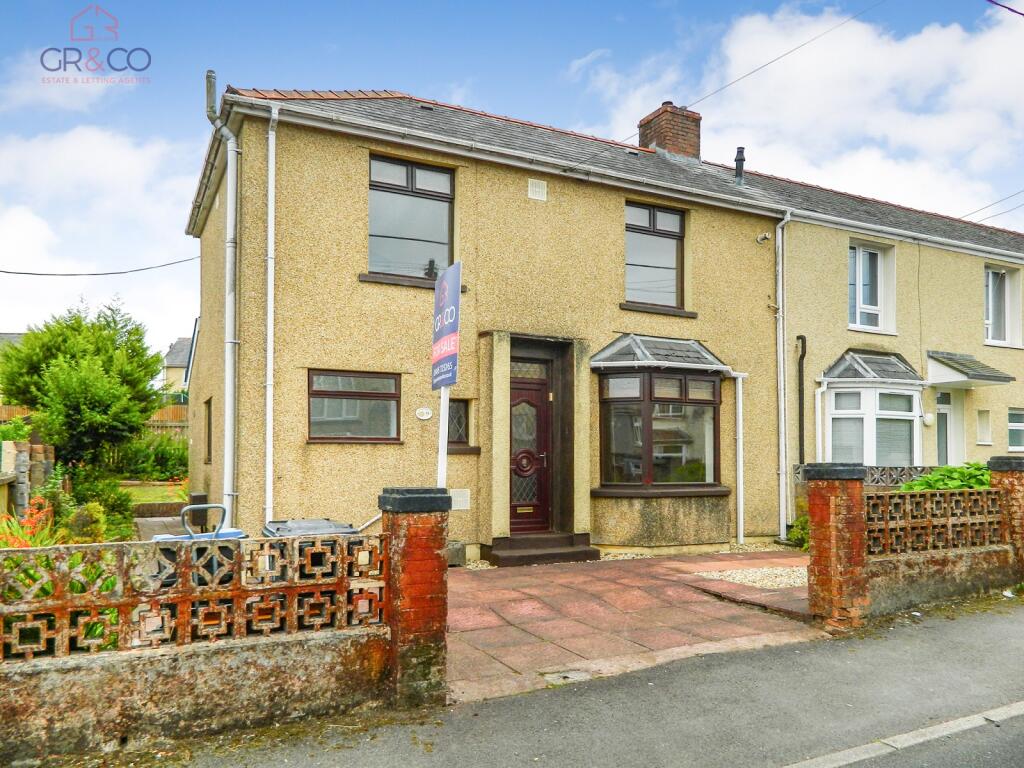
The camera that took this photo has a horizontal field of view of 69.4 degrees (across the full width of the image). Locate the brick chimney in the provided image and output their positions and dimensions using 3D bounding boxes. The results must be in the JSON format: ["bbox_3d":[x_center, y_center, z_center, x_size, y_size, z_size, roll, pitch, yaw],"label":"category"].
[{"bbox_3d":[3.225,-5.048,15.136,0.935,1.174,0.840,2,-4,-27],"label":"brick chimney"}]

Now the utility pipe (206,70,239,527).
[{"bbox_3d":[-3.257,-0.787,8.234,0.340,5.490,0.120,2,-4,-27],"label":"utility pipe"}]

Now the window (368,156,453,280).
[{"bbox_3d":[-1.294,-2.092,9.478,1.184,1.528,0.111,2,-4,-27],"label":"window"}]

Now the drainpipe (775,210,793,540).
[{"bbox_3d":[4.327,-0.165,11.831,0.084,5.250,0.220,2,-4,-27],"label":"drainpipe"}]

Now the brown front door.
[{"bbox_3d":[0.180,0.856,10.213,0.870,2.409,0.101,2,-4,-27],"label":"brown front door"}]

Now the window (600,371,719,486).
[{"bbox_3d":[2.277,0.653,10.552,2.130,1.555,0.520,2,-4,-27],"label":"window"}]

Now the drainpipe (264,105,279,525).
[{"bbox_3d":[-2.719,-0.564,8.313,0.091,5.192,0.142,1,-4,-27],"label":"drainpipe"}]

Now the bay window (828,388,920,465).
[{"bbox_3d":[6.379,0.836,12.785,2.125,1.478,0.486,2,-4,-27],"label":"bay window"}]

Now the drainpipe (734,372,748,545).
[{"bbox_3d":[3.558,1.145,11.505,0.091,2.662,0.091,3,-4,-27],"label":"drainpipe"}]

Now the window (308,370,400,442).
[{"bbox_3d":[-1.862,0.278,8.775,1.110,0.845,0.100,2,-4,-27],"label":"window"}]

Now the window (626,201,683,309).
[{"bbox_3d":[2.121,-1.908,11.071,1.200,1.497,0.110,2,-4,-27],"label":"window"}]

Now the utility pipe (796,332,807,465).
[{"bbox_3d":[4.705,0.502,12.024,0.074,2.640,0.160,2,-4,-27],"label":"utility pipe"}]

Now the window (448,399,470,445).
[{"bbox_3d":[-0.747,0.498,9.597,0.405,0.582,0.101,2,-4,-27],"label":"window"}]

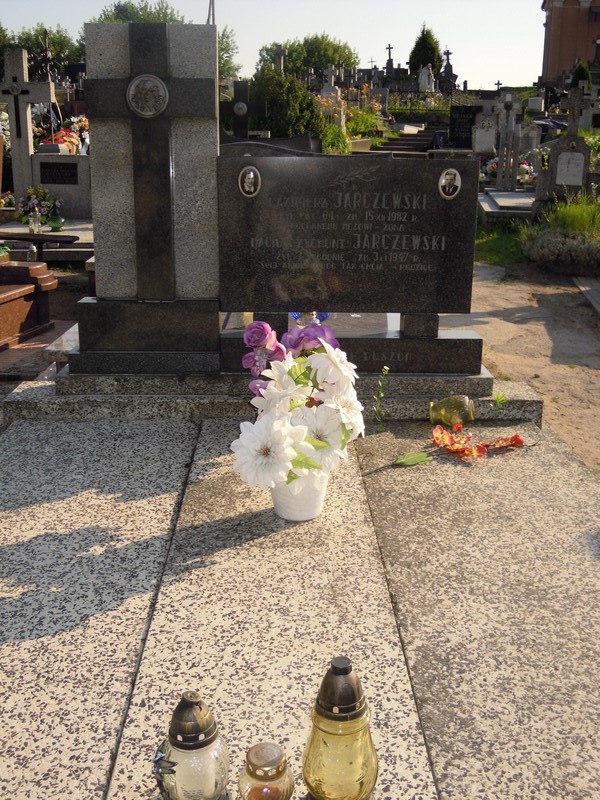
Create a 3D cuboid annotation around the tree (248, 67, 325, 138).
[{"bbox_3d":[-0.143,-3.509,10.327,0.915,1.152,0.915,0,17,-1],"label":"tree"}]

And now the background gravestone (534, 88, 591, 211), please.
[{"bbox_3d":[2.947,-2.816,9.345,0.470,1.271,0.300,-1,13,-7],"label":"background gravestone"}]

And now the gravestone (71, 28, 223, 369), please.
[{"bbox_3d":[-0.630,-0.771,3.324,0.630,1.330,0.210,0,17,-1],"label":"gravestone"}]

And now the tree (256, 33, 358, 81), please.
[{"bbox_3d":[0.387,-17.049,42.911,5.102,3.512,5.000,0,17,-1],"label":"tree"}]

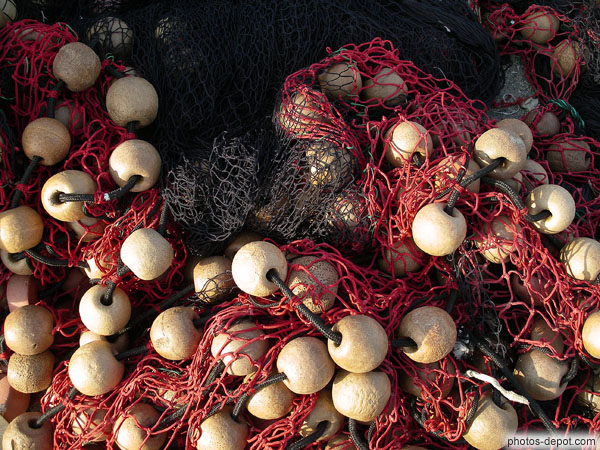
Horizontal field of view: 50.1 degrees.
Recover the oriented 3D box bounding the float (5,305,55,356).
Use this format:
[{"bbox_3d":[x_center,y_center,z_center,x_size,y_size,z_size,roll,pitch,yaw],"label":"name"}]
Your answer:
[{"bbox_3d":[-0.574,0.224,1.360,0.106,0.106,0.106,0,45,0],"label":"float"}]

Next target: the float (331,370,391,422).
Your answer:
[{"bbox_3d":[0.116,0.322,1.210,0.110,0.105,0.108,0,45,0],"label":"float"}]

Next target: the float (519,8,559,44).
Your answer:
[{"bbox_3d":[0.645,-0.530,1.720,0.105,0.098,0.102,0,45,0],"label":"float"}]

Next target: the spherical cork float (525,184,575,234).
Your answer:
[{"bbox_3d":[0.497,-0.031,1.270,0.100,0.097,0.100,0,53,0],"label":"spherical cork float"}]

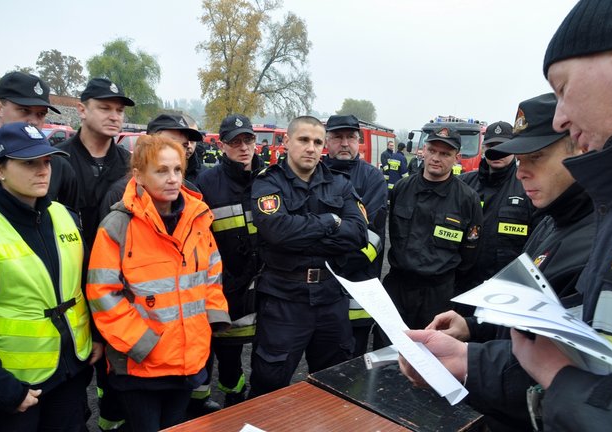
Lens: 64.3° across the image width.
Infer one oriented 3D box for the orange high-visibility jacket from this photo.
[{"bbox_3d":[-0.580,0.220,1.920,0.540,0.760,0.350,-5,10,-38],"label":"orange high-visibility jacket"}]

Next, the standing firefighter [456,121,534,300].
[{"bbox_3d":[1.077,0.348,2.873,0.540,1.790,0.380,4,9,25],"label":"standing firefighter"}]

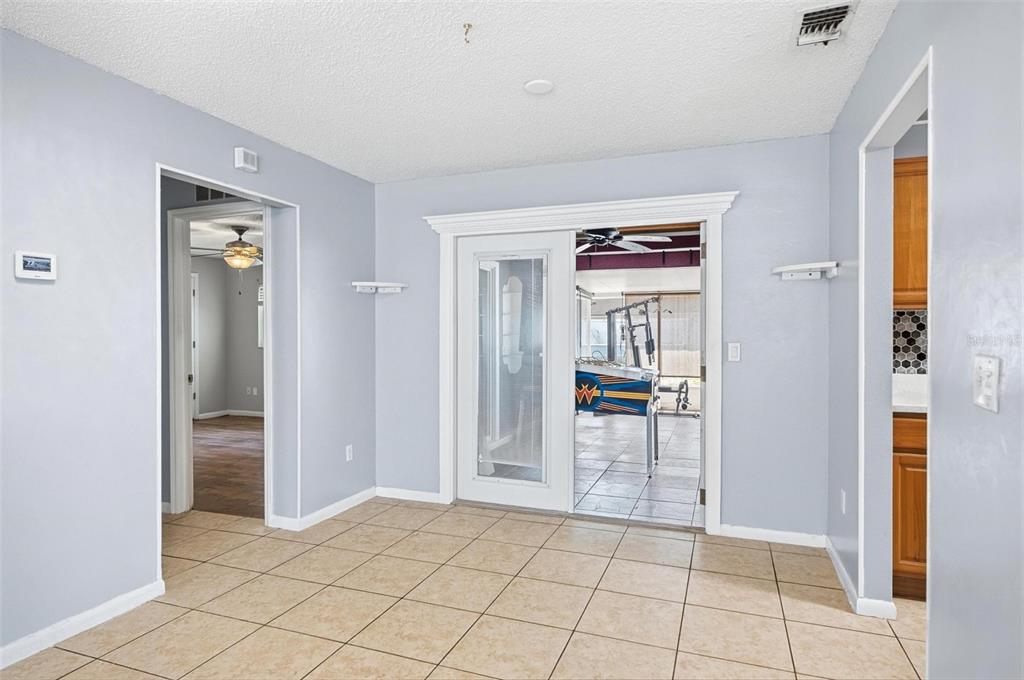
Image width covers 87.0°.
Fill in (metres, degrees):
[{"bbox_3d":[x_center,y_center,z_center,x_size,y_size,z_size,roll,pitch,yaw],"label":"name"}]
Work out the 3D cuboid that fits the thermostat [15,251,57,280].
[{"bbox_3d":[-1.895,-0.294,2.146,0.028,0.105,0.137,0,1,22],"label":"thermostat"}]

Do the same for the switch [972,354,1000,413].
[{"bbox_3d":[1.070,0.098,1.211,0.015,0.114,0.123,0,1,22],"label":"switch"}]

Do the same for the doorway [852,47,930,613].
[{"bbox_3d":[1.460,0.196,1.984,0.150,2.113,0.954,0,1,22],"label":"doorway"}]

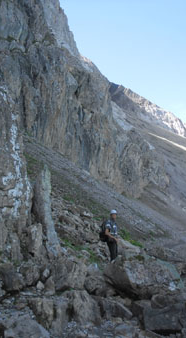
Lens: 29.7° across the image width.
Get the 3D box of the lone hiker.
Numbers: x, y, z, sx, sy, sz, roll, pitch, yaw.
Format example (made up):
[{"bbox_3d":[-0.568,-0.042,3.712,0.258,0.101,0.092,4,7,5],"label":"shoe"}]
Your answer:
[{"bbox_3d":[0.608,2.175,11.350,0.420,1.710,0.520,-7,-12,38],"label":"lone hiker"}]

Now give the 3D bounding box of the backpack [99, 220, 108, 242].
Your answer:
[{"bbox_3d":[0.396,2.047,11.500,0.300,0.600,0.340,-7,-12,38],"label":"backpack"}]

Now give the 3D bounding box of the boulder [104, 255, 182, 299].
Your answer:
[{"bbox_3d":[1.480,3.169,10.500,2.150,1.050,1.500,1,-9,-6],"label":"boulder"}]

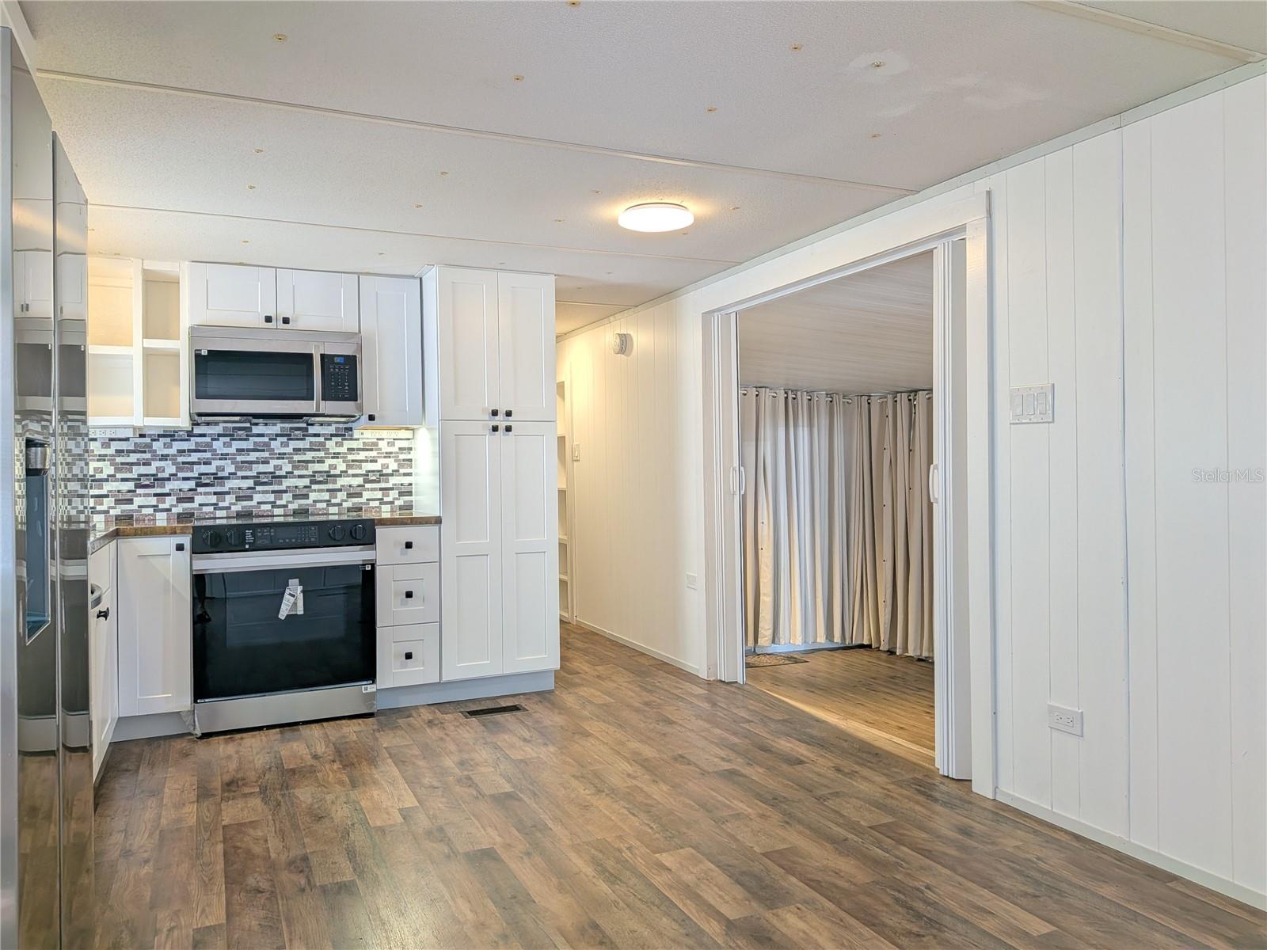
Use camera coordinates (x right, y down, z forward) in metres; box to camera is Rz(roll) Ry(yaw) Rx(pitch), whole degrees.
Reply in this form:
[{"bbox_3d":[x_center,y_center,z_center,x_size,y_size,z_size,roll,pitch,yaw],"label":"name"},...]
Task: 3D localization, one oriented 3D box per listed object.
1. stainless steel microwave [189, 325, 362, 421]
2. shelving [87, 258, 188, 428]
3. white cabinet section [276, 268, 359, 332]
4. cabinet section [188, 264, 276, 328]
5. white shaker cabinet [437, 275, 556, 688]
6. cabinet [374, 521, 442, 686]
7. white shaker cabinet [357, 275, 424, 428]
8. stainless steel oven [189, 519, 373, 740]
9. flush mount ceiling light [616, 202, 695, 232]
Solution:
[{"bbox_3d":[-1.747,-0.469,4.319,0.753,0.431,0.410,-1,0,-24],"label":"stainless steel microwave"},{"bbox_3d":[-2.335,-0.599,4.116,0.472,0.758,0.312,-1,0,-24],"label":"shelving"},{"bbox_3d":[-1.602,-0.849,4.440,0.382,0.291,0.315,-1,1,-24],"label":"white cabinet section"},{"bbox_3d":[-1.950,-0.844,4.283,0.383,0.291,0.315,-1,1,-24],"label":"cabinet section"},{"bbox_3d":[-0.781,0.029,4.610,0.598,2.056,0.648,-1,0,-24],"label":"white shaker cabinet"},{"bbox_3d":[-1.184,0.636,4.429,0.303,0.795,0.638,-1,0,-24],"label":"cabinet"},{"bbox_3d":[-1.275,-0.617,4.569,0.310,0.758,0.328,-1,0,-24],"label":"white shaker cabinet"},{"bbox_3d":[-1.660,0.664,4.193,0.760,0.914,0.670,-1,0,-24],"label":"stainless steel oven"},{"bbox_3d":[0.090,-1.013,3.478,0.300,0.045,0.300,-1,0,0],"label":"flush mount ceiling light"}]

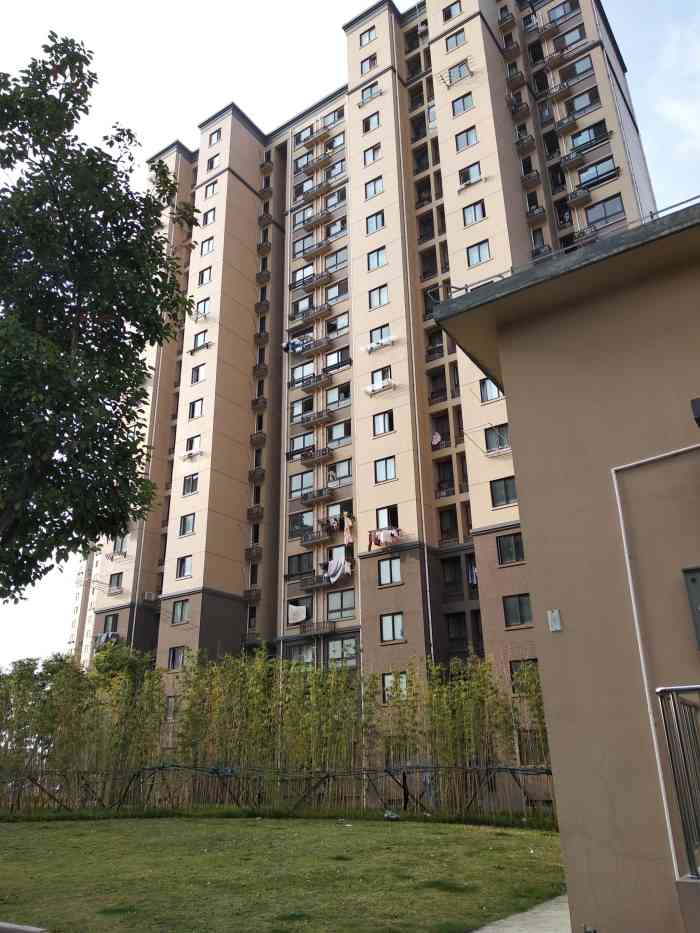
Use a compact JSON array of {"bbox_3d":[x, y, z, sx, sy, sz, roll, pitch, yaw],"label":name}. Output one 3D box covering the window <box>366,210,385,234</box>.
[{"bbox_3d":[1.705,-16.076,46.207,1.302,1.334,0.117,-15,-26,31],"label":"window"}]

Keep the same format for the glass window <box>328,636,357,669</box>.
[{"bbox_3d":[-0.459,11.385,42.631,2.000,1.758,0.117,-15,-26,31],"label":"glass window"}]

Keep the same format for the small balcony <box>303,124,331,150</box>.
[{"bbox_3d":[-2.677,-27.573,59.096,2.183,0.679,0.649,-15,-26,30],"label":"small balcony"}]

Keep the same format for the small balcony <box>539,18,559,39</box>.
[{"bbox_3d":[13.382,-29.438,47.056,1.073,0.580,0.638,-15,-26,30],"label":"small balcony"}]

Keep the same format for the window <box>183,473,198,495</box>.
[{"bbox_3d":[-11.078,1.253,48.677,1.299,1.296,0.117,-15,-26,31],"label":"window"}]

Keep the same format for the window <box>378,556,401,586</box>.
[{"bbox_3d":[2.140,5.589,37.037,1.283,1.293,0.120,-14,-26,30],"label":"window"}]

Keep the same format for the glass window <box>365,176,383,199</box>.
[{"bbox_3d":[1.624,-18.572,46.785,1.299,1.369,0.145,-15,-26,30],"label":"glass window"}]

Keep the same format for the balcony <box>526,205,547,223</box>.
[{"bbox_3d":[11.628,-15.491,43.522,1.044,0.580,0.638,-15,-26,30],"label":"balcony"}]

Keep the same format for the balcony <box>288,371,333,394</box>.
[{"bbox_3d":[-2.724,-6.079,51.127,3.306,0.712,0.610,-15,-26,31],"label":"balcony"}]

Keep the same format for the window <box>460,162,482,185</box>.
[{"bbox_3d":[7.260,-17.501,42.205,1.299,1.369,0.145,-15,-26,30],"label":"window"}]

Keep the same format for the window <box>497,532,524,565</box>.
[{"bbox_3d":[7.693,3.960,33.403,1.299,1.369,0.145,-15,-26,30],"label":"window"}]

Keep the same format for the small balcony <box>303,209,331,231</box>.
[{"bbox_3d":[-2.518,-19.522,55.797,2.183,0.678,0.649,-15,-26,30],"label":"small balcony"}]

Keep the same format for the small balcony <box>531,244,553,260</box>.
[{"bbox_3d":[11.824,-12.924,42.917,1.119,0.682,0.580,-15,-26,31],"label":"small balcony"}]

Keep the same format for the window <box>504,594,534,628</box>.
[{"bbox_3d":[7.769,6.639,32.451,1.273,1.320,0.120,-14,-26,30],"label":"window"}]

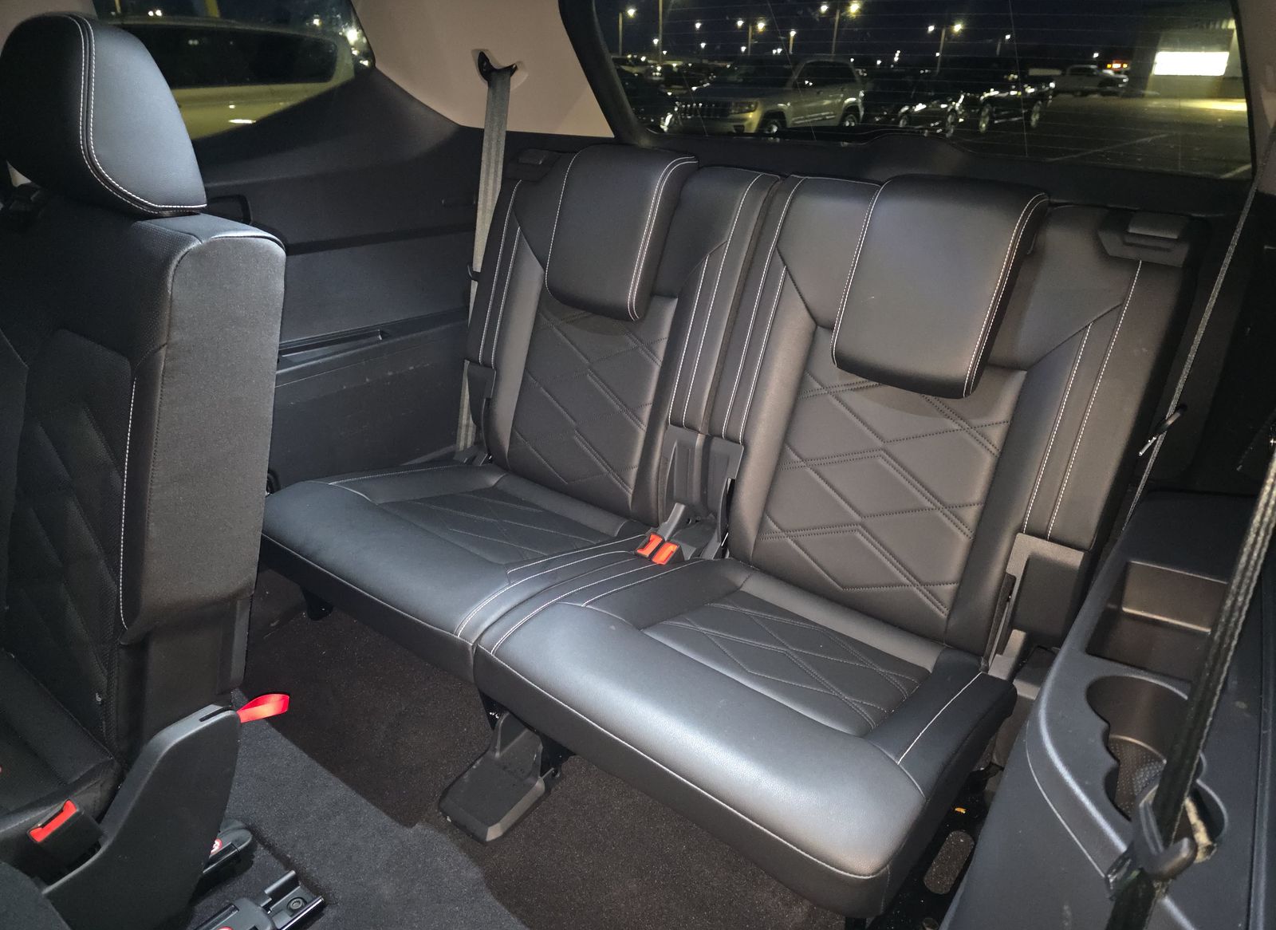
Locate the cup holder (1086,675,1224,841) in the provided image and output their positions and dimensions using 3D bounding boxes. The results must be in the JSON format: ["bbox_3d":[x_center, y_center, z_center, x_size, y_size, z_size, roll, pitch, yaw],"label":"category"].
[{"bbox_3d":[0.453,0.282,0.762,0.105,0.080,0.200,12,27,21],"label":"cup holder"}]

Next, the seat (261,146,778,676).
[{"bbox_3d":[-0.199,-0.140,1.386,0.567,0.666,0.738,19,31,33],"label":"seat"}]

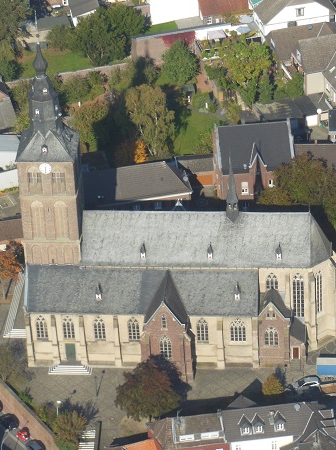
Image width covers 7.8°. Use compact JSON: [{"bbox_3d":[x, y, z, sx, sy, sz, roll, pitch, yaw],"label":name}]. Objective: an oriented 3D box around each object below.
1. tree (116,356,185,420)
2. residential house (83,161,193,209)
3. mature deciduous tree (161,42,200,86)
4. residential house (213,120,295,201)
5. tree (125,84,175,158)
[{"bbox_3d":[-2.750,25.370,371.870,9.800,10.600,9.800,-3,32,0],"label":"tree"},{"bbox_3d":[-6.720,-6.060,424.130,20.400,8.800,8.400,-8,32,-8],"label":"residential house"},{"bbox_3d":[2.091,-29.488,440.885,6.700,9.200,6.700,-2,36,1],"label":"mature deciduous tree"},{"bbox_3d":[14.441,-10.467,409.737,12.600,14.100,11.200,-5,36,-3],"label":"residential house"},{"bbox_3d":[-3.130,-18.210,438.140,8.600,14.200,8.600,-3,32,0],"label":"tree"}]

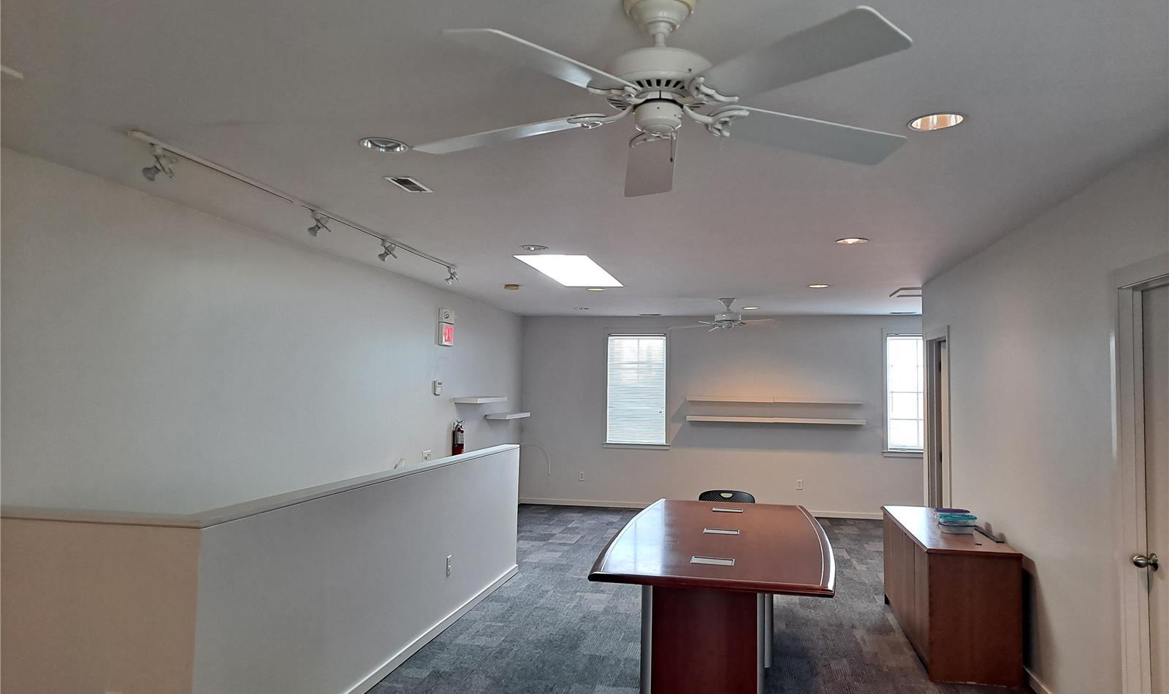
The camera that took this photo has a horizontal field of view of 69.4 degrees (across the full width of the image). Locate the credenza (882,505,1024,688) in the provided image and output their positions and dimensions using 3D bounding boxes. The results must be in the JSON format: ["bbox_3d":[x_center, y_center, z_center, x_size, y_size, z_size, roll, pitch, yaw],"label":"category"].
[{"bbox_3d":[2.349,1.553,5.580,0.509,0.735,1.793,0,-3,11],"label":"credenza"}]

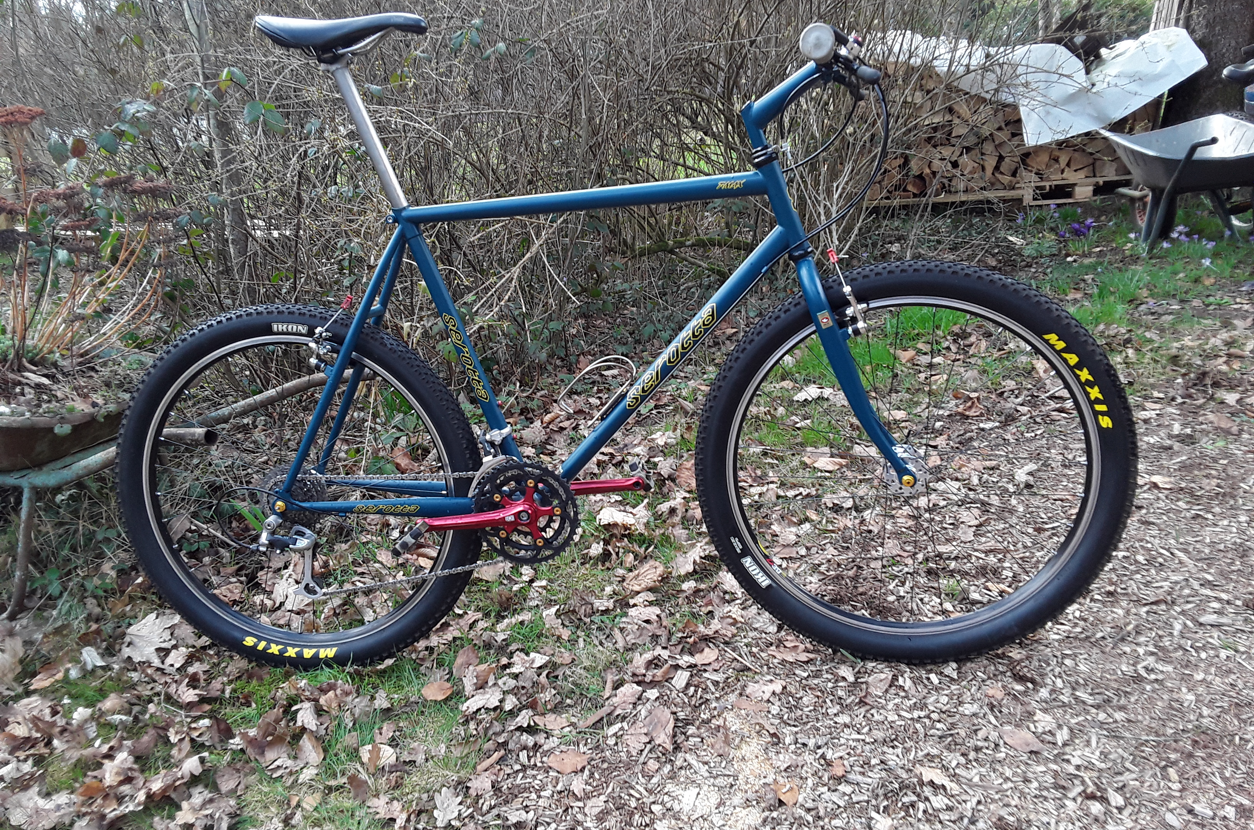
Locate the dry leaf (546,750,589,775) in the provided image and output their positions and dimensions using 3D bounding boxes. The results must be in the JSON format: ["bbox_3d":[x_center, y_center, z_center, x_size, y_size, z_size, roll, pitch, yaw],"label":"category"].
[{"bbox_3d":[-0.089,0.523,1.470,0.058,0.010,0.037,1,21,18],"label":"dry leaf"}]

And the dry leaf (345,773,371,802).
[{"bbox_3d":[-0.380,0.527,1.382,0.034,0.022,0.042,-9,13,-18],"label":"dry leaf"}]

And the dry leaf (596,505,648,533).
[{"bbox_3d":[-0.011,0.235,2.206,0.112,0.035,0.070,-5,20,3],"label":"dry leaf"}]

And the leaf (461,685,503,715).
[{"bbox_3d":[-0.238,0.466,1.603,0.068,0.022,0.055,-1,13,14],"label":"leaf"}]

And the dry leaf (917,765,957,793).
[{"bbox_3d":[0.412,0.483,1.299,0.036,0.018,0.062,-12,15,-31],"label":"dry leaf"}]

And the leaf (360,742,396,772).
[{"bbox_3d":[-0.388,0.531,1.526,0.050,0.012,0.044,-13,21,-19],"label":"leaf"}]

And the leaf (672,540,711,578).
[{"bbox_3d":[0.139,0.312,2.122,0.086,0.040,0.110,1,13,23],"label":"leaf"}]

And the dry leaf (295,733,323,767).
[{"bbox_3d":[-0.504,0.531,1.549,0.042,0.022,0.071,-14,21,-21],"label":"dry leaf"}]

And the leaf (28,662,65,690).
[{"bbox_3d":[-1.089,0.491,1.830,0.028,0.022,0.065,12,27,40],"label":"leaf"}]

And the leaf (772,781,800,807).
[{"bbox_3d":[0.211,0.501,1.295,0.036,0.018,0.036,-3,13,8],"label":"leaf"}]

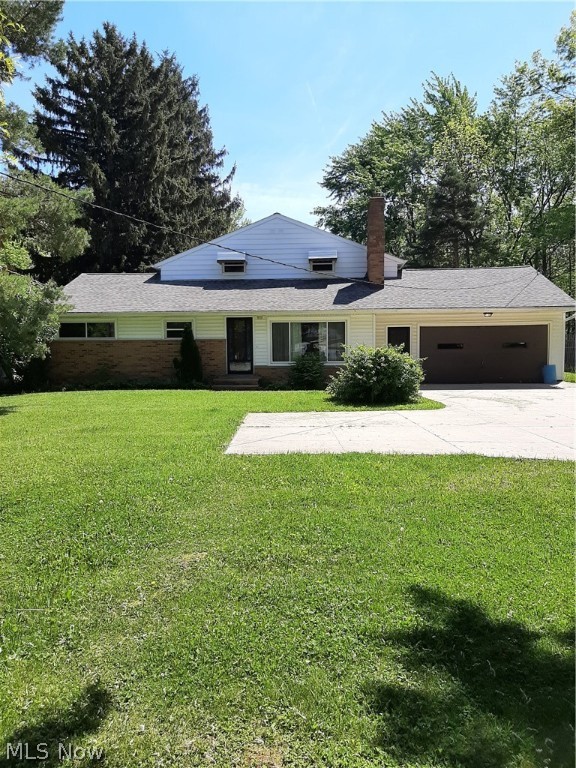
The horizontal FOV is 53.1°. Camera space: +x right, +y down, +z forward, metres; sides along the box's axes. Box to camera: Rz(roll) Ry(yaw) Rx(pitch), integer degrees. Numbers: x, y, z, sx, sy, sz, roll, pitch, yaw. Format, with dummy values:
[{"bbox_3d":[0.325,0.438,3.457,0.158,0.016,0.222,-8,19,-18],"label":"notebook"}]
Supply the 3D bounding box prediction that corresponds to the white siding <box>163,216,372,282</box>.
[{"bbox_3d":[-0.535,-5.388,22.864,9.100,2.558,0.300,0,4,1],"label":"white siding"}]

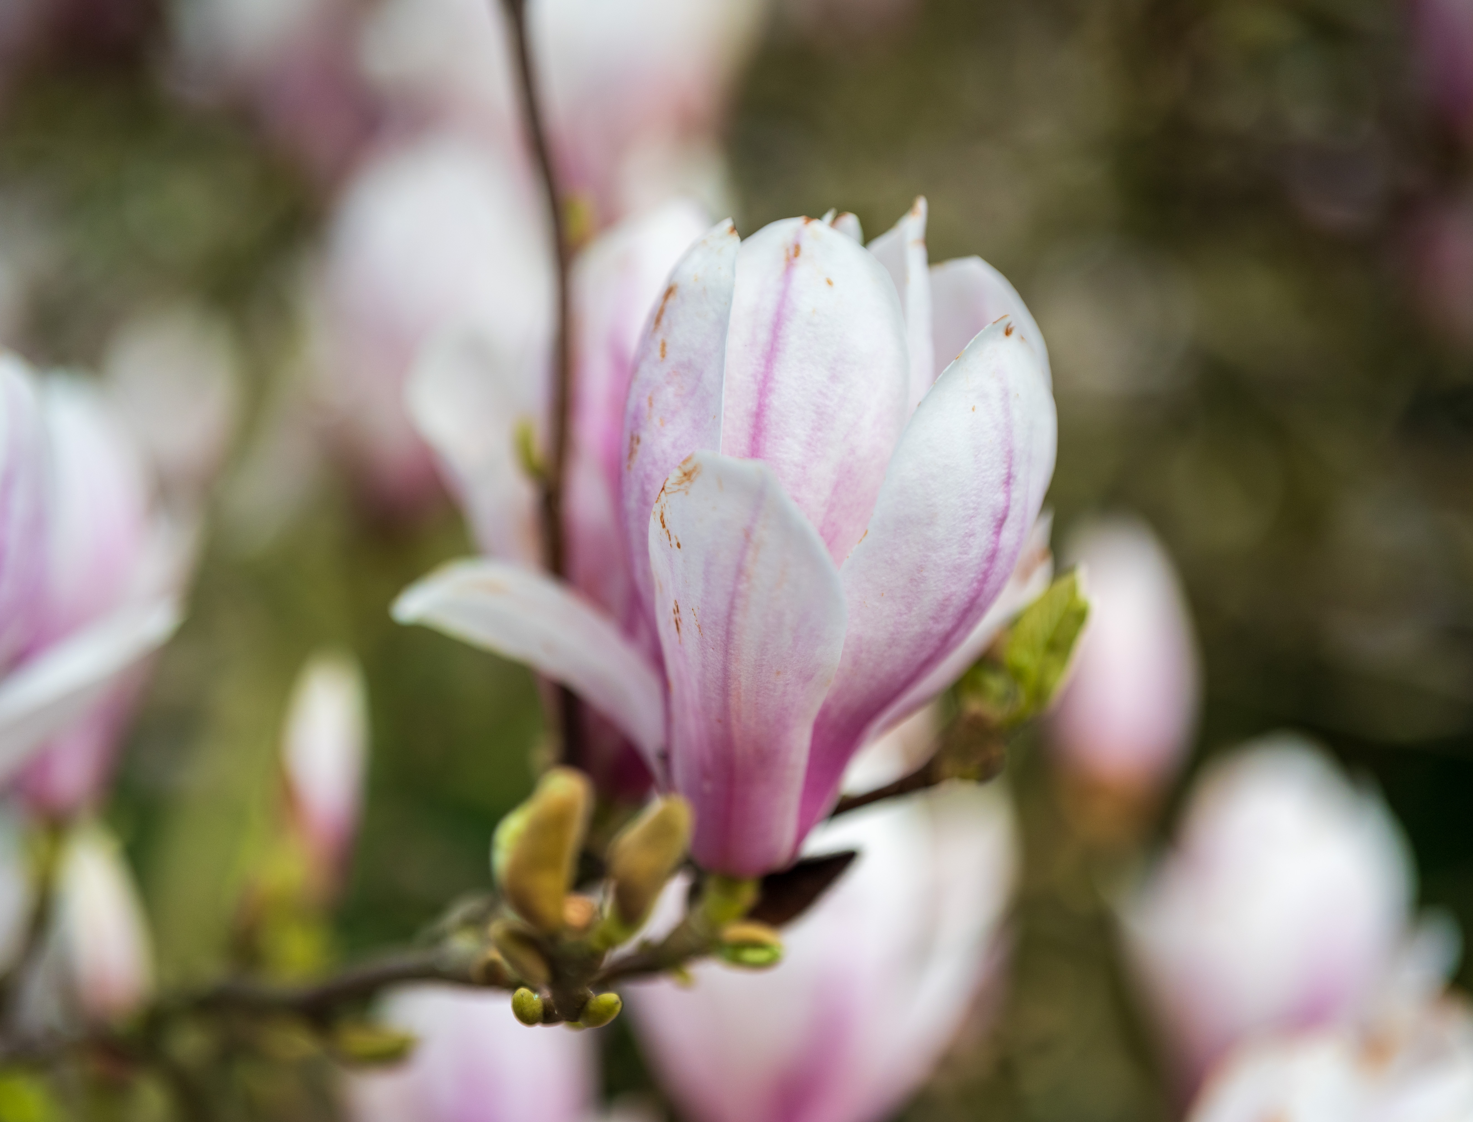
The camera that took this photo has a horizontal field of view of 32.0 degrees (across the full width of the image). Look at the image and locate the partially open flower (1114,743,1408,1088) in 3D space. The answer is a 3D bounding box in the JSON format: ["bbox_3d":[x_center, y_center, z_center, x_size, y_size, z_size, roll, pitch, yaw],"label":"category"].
[{"bbox_3d":[0.128,0.085,0.620,0.063,0.086,0.063,16,6,0],"label":"partially open flower"}]

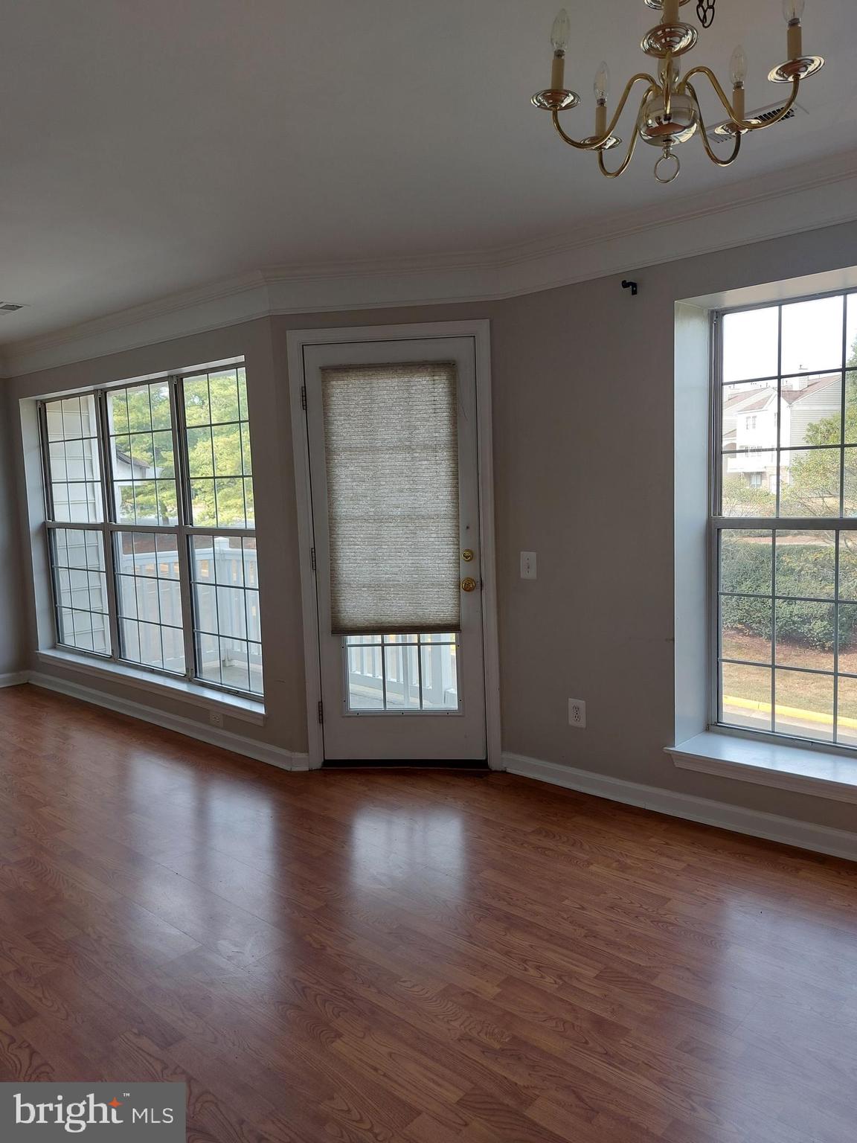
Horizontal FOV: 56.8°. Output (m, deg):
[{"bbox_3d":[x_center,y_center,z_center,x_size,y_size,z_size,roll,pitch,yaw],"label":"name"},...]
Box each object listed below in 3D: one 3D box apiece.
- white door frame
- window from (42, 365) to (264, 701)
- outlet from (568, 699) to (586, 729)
[{"bbox_3d":[-0.153,-0.085,3.870,0.962,2.152,0.120,-1,7,6],"label":"white door frame"},{"bbox_3d":[-1.741,-0.252,4.918,2.585,1.793,0.090,4,9,40],"label":"window"},{"bbox_3d":[0.681,0.640,3.589,0.081,0.122,0.010,4,9,40],"label":"outlet"}]

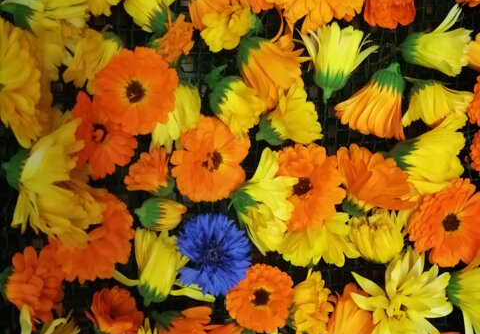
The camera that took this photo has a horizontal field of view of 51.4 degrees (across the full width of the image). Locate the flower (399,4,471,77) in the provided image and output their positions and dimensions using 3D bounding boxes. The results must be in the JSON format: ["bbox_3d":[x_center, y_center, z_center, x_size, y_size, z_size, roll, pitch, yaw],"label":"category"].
[{"bbox_3d":[0.115,-0.075,0.300,0.040,0.030,0.039,5,90,6],"label":"flower"}]

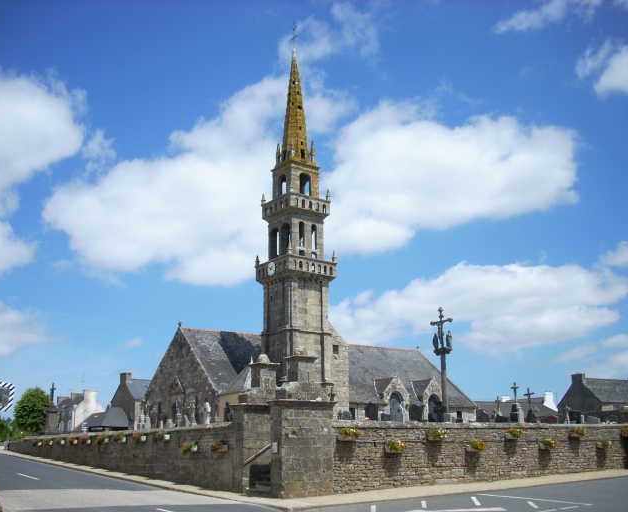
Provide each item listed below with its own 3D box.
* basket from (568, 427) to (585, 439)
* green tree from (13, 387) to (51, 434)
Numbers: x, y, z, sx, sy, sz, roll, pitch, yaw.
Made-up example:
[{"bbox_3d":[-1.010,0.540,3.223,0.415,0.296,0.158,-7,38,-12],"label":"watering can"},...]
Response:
[{"bbox_3d":[10.504,7.063,29.180,0.660,0.455,0.420,10,-17,-34],"label":"basket"},{"bbox_3d":[-27.132,15.111,70.409,3.644,4.828,3.644,5,-15,-20],"label":"green tree"}]

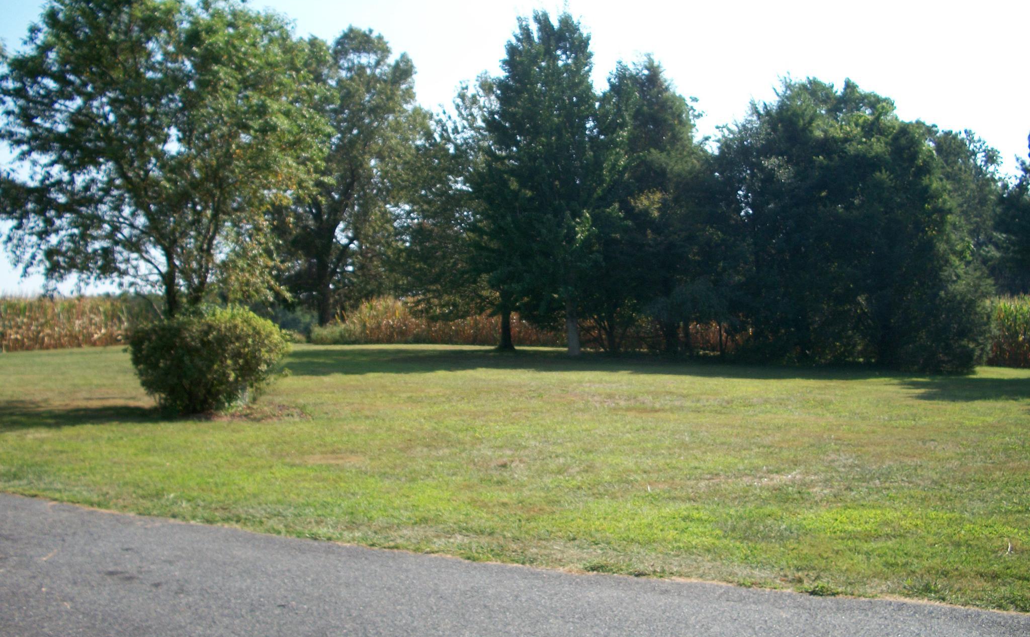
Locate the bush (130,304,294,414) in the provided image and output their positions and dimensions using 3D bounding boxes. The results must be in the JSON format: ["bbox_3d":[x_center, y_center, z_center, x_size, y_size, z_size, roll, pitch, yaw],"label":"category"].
[{"bbox_3d":[-4.757,0.651,16.200,2.440,1.680,2.300,0,1,0],"label":"bush"}]

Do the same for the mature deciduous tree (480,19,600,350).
[{"bbox_3d":[1.033,-5.257,40.500,4.760,13.190,4.800,0,1,0],"label":"mature deciduous tree"}]

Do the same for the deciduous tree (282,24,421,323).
[{"bbox_3d":[-8.762,-7.291,56.000,7.720,16.380,7.300,0,1,0],"label":"deciduous tree"}]

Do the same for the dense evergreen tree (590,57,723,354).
[{"bbox_3d":[5.712,-4.543,42.000,5.260,11.760,5.000,0,1,0],"label":"dense evergreen tree"}]

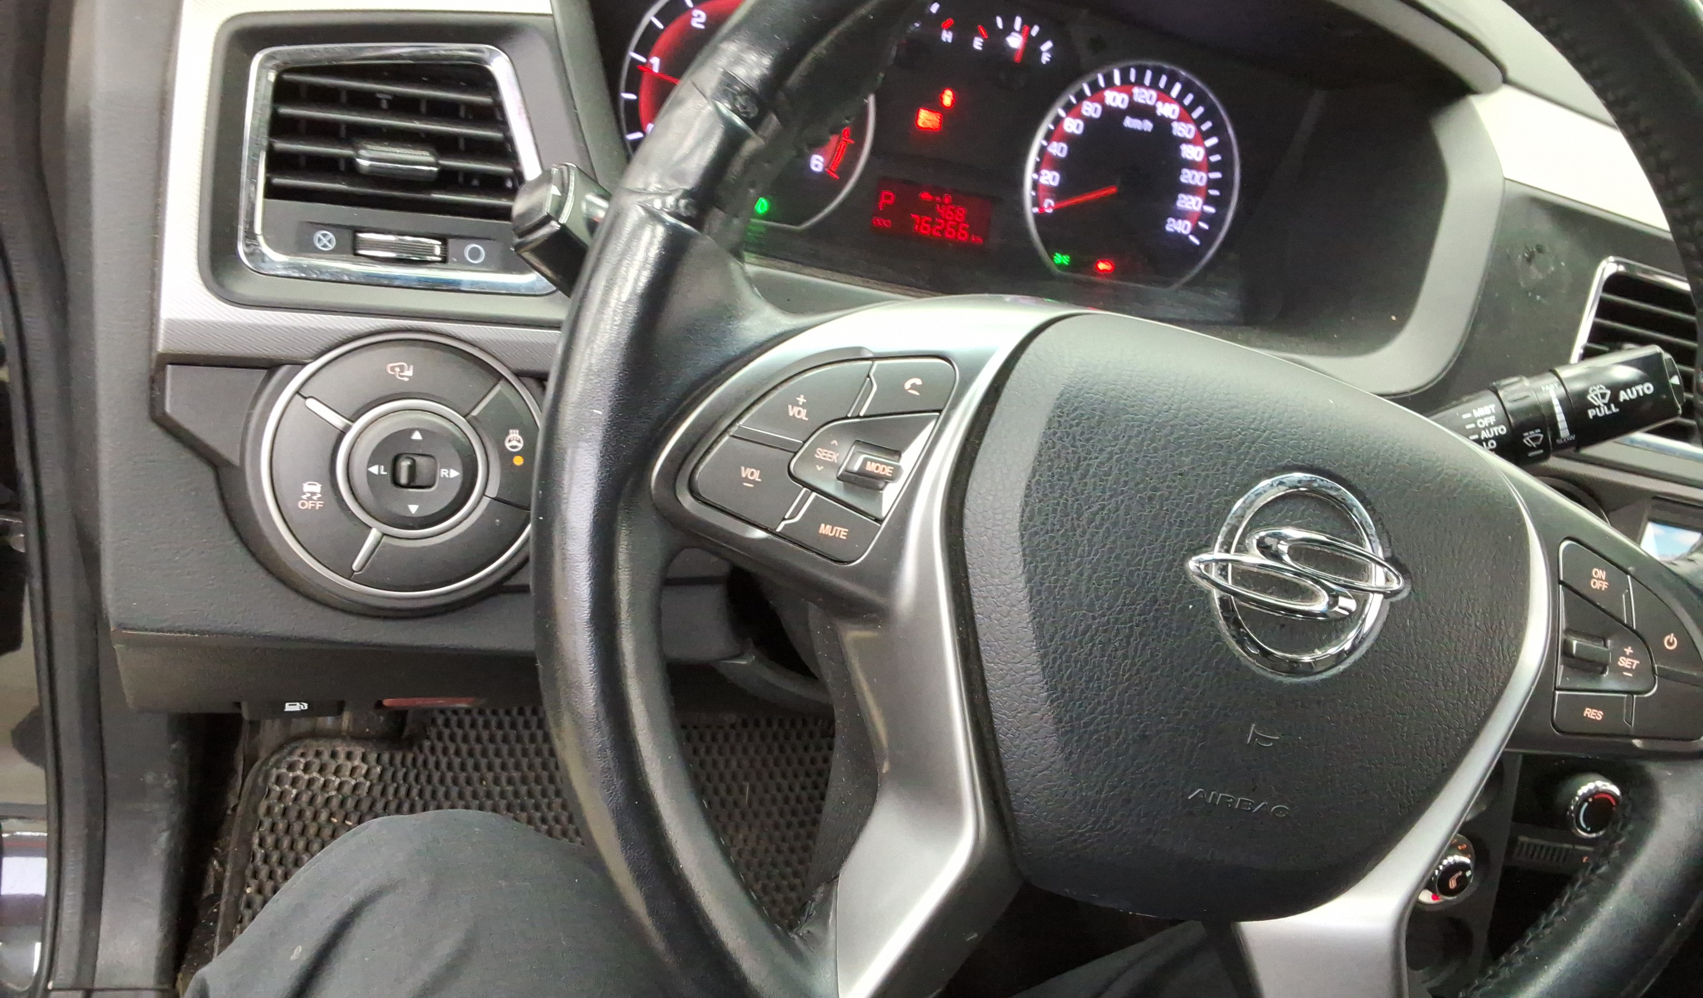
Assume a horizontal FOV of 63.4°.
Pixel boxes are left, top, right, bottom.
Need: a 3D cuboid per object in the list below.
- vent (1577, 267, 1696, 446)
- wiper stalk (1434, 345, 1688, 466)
[{"bbox_3d":[0.362,-0.060,0.611,0.105,0.076,0.032,13,15,-4],"label":"vent"},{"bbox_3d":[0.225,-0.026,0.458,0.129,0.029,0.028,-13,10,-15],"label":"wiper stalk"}]

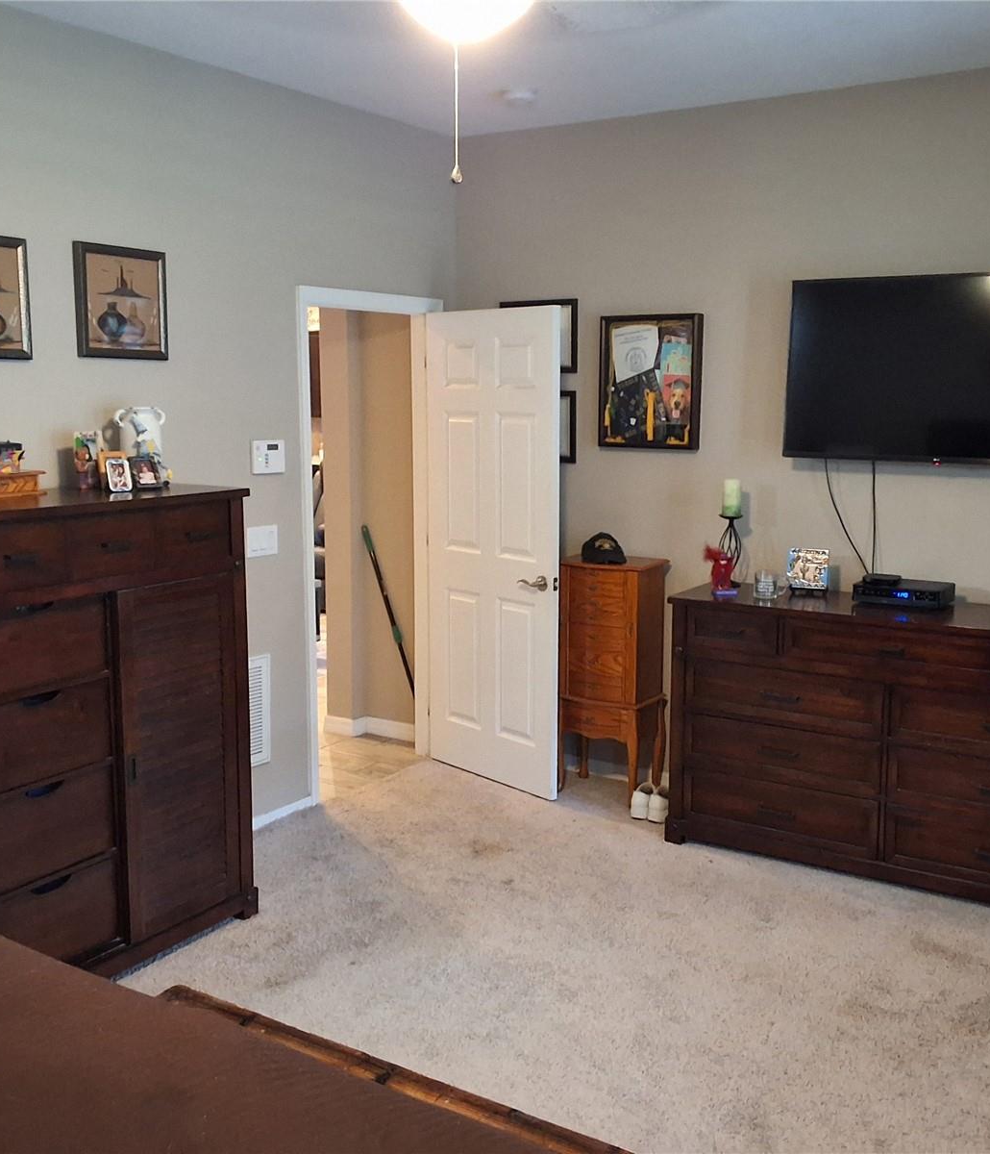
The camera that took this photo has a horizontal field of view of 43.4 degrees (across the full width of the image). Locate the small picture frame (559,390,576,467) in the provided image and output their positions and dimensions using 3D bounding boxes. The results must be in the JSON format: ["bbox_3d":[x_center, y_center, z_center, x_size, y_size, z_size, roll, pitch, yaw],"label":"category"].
[{"bbox_3d":[0.193,-0.667,5.534,0.390,0.315,0.030,5,10,32],"label":"small picture frame"}]

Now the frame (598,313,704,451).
[{"bbox_3d":[0.659,-0.821,5.290,0.453,0.562,0.055,6,11,32],"label":"frame"}]

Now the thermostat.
[{"bbox_3d":[-0.868,-0.460,4.767,0.028,0.122,0.155,6,11,32],"label":"thermostat"}]

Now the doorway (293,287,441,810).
[{"bbox_3d":[-0.550,-0.160,5.454,0.140,2.107,1.002,6,11,32],"label":"doorway"}]

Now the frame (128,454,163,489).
[{"bbox_3d":[-1.143,-0.337,4.046,0.025,0.106,0.091,-18,-6,44],"label":"frame"}]

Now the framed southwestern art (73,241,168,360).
[{"bbox_3d":[-1.232,-0.905,4.119,0.025,0.365,0.357,6,11,32],"label":"framed southwestern art"}]

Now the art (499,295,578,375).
[{"bbox_3d":[0.195,-1.073,5.567,0.386,0.319,0.020,6,11,32],"label":"art"}]

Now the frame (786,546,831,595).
[{"bbox_3d":[1.175,-0.014,4.677,0.155,0.178,0.090,5,10,32],"label":"frame"}]

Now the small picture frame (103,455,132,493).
[{"bbox_3d":[-1.178,-0.315,3.898,0.071,0.105,0.025,-6,-2,-32],"label":"small picture frame"}]

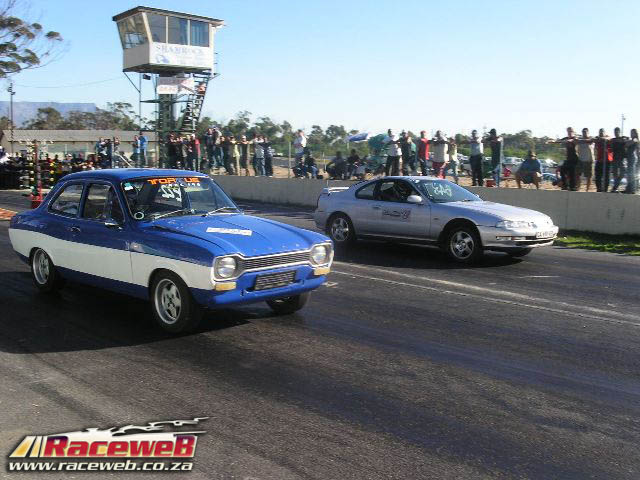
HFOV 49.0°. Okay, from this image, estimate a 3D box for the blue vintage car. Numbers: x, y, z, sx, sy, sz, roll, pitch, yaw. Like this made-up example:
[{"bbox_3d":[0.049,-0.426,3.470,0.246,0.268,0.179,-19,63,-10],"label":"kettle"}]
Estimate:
[{"bbox_3d":[-1.678,-0.046,7.174,3.820,1.350,1.570,7,9,44],"label":"blue vintage car"}]

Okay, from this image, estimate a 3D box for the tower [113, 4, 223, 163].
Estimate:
[{"bbox_3d":[-7.992,-7.581,37.043,4.475,7.912,3.970,-3,8,-35],"label":"tower"}]

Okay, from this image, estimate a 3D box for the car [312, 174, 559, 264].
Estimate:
[{"bbox_3d":[1.843,-0.438,11.709,1.770,1.270,4.400,-5,9,-42],"label":"car"}]

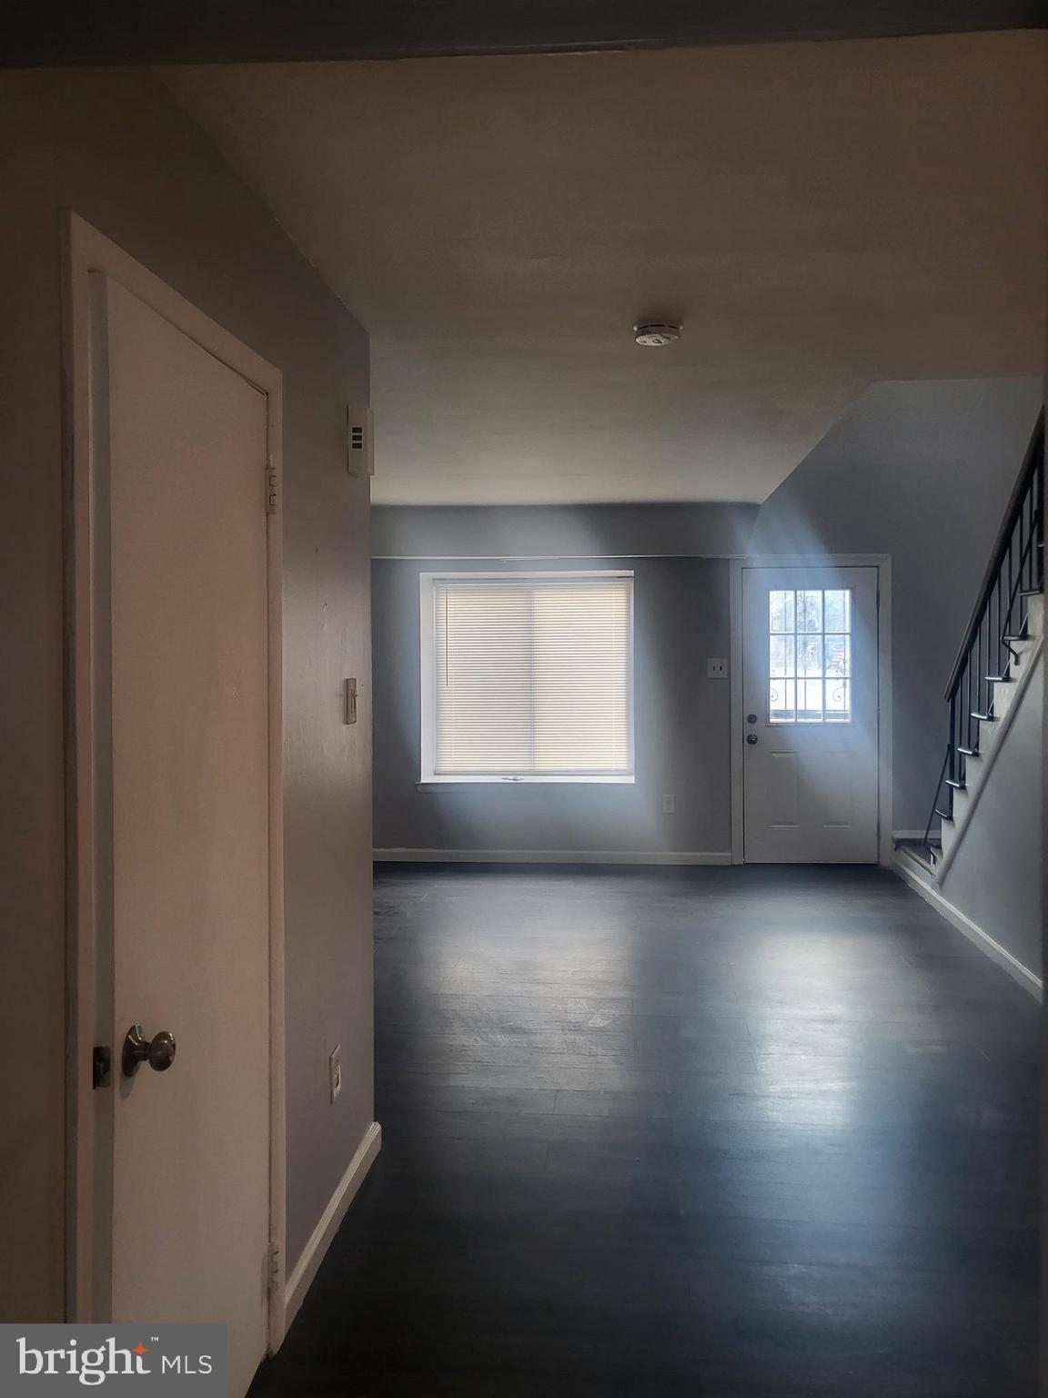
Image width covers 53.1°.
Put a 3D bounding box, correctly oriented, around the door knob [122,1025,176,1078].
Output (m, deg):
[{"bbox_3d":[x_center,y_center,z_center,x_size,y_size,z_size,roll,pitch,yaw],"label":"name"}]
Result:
[{"bbox_3d":[-0.553,0.521,1.552,0.066,0.070,0.068,0,3,3],"label":"door knob"}]

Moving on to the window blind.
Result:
[{"bbox_3d":[0.067,-0.161,7.526,1.420,1.420,0.045,0,3,5],"label":"window blind"}]

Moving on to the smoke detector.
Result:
[{"bbox_3d":[0.403,-1.093,3.160,0.143,0.046,0.143,0,3,5],"label":"smoke detector"}]

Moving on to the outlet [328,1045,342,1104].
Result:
[{"bbox_3d":[-0.496,0.990,2.773,0.010,0.117,0.073,0,3,5],"label":"outlet"}]

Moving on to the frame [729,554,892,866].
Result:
[{"bbox_3d":[1.941,0.074,7.137,1.090,2.110,0.120,0,3,5],"label":"frame"}]

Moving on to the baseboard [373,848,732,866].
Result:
[{"bbox_3d":[0.129,1.082,7.261,2.550,0.100,0.020,0,3,5],"label":"baseboard"}]

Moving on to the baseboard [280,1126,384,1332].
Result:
[{"bbox_3d":[-0.490,1.341,2.767,0.020,0.092,0.920,0,3,5],"label":"baseboard"}]

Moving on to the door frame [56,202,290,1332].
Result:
[{"bbox_3d":[-0.615,0.374,1.870,0.110,2.120,0.890,0,3,5],"label":"door frame"}]

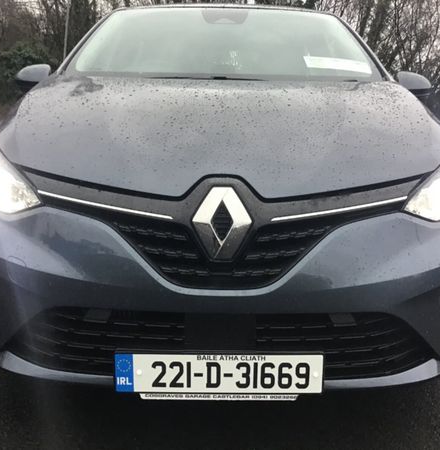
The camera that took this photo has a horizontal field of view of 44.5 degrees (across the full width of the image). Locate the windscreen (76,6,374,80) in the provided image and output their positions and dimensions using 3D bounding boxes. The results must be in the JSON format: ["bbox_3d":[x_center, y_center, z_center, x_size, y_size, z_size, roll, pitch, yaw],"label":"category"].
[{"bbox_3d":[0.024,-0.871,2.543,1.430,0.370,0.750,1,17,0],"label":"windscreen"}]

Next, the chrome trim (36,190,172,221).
[{"bbox_3d":[-0.292,-0.055,1.325,0.380,0.050,0.070,5,17,13],"label":"chrome trim"}]

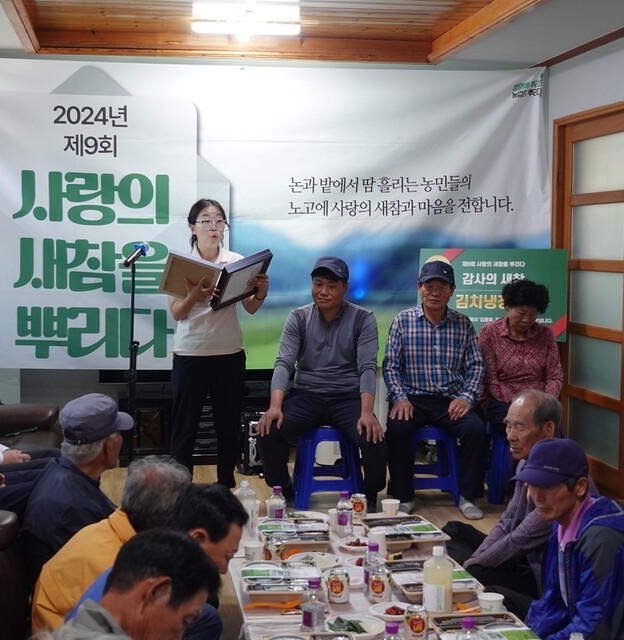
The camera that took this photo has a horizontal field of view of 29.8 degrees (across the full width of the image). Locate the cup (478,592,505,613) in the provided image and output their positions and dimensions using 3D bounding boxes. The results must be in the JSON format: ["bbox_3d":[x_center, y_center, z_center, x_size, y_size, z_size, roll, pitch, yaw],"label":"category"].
[{"bbox_3d":[0.508,0.817,3.326,0.074,0.074,0.074,0,4,0],"label":"cup"}]

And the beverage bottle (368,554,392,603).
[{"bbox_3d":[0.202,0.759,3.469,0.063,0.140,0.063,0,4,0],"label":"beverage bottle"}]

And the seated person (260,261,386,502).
[{"bbox_3d":[0.043,0.334,5.960,0.640,1.300,0.800,0,4,-1],"label":"seated person"}]

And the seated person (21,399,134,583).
[{"bbox_3d":[-0.720,0.685,4.030,0.720,0.860,0.600,-3,5,-37],"label":"seated person"}]

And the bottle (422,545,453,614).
[{"bbox_3d":[0.362,0.751,3.359,0.081,0.200,0.081,0,4,-9],"label":"bottle"}]

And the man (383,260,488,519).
[{"bbox_3d":[0.649,0.329,6.139,0.540,1.290,0.740,0,4,1],"label":"man"}]

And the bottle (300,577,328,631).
[{"bbox_3d":[0.007,0.771,3.149,0.064,0.157,0.064,0,4,0],"label":"bottle"}]

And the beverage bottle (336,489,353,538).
[{"bbox_3d":[0.122,0.707,4.297,0.058,0.160,0.058,0,4,-9],"label":"beverage bottle"}]

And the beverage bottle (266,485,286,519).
[{"bbox_3d":[-0.127,0.692,4.308,0.060,0.157,0.060,0,4,0],"label":"beverage bottle"}]

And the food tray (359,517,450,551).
[{"bbox_3d":[0.328,0.770,4.228,0.245,0.045,0.365,0,4,-9],"label":"food tray"}]

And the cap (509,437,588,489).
[{"bbox_3d":[0.720,0.419,3.557,0.265,0.140,0.185,-2,5,-32],"label":"cap"}]

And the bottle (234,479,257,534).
[{"bbox_3d":[-0.239,0.677,4.191,0.080,0.200,0.080,0,4,0],"label":"bottle"}]

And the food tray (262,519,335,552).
[{"bbox_3d":[-0.059,0.759,4.135,0.246,0.048,0.319,0,4,-6],"label":"food tray"}]

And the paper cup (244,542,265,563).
[{"bbox_3d":[-0.188,0.768,3.810,0.068,0.072,0.068,0,4,0],"label":"paper cup"}]

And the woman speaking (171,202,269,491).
[{"bbox_3d":[-0.523,0.140,6.423,0.540,1.620,0.460,0,4,-10],"label":"woman speaking"}]

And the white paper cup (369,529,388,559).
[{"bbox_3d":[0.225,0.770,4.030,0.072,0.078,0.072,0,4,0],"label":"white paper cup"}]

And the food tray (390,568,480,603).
[{"bbox_3d":[0.371,0.810,3.644,0.240,0.045,0.345,0,4,-9],"label":"food tray"}]

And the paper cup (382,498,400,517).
[{"bbox_3d":[0.303,0.727,4.454,0.072,0.073,0.072,0,4,0],"label":"paper cup"}]

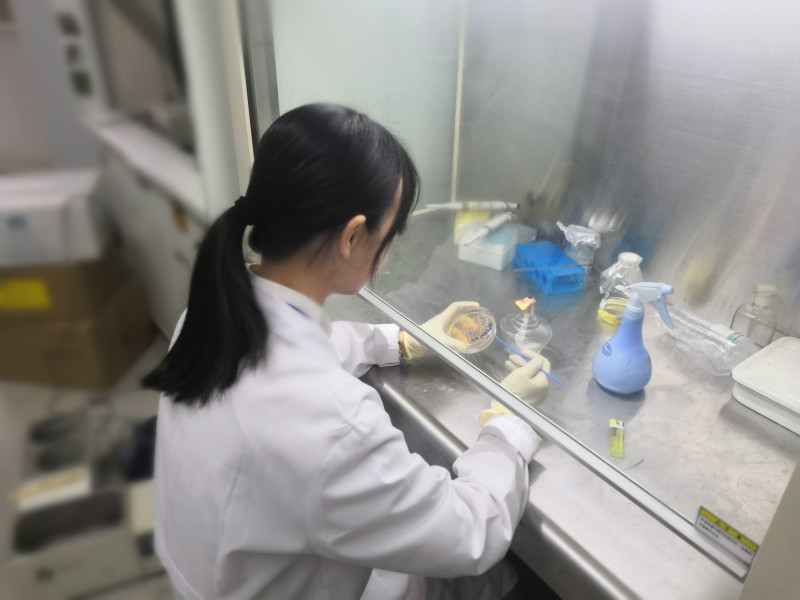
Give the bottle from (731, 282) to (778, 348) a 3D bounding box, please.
[{"bbox_3d":[0.747,0.025,1.302,0.078,0.123,0.078,-19,35,-31],"label":"bottle"}]

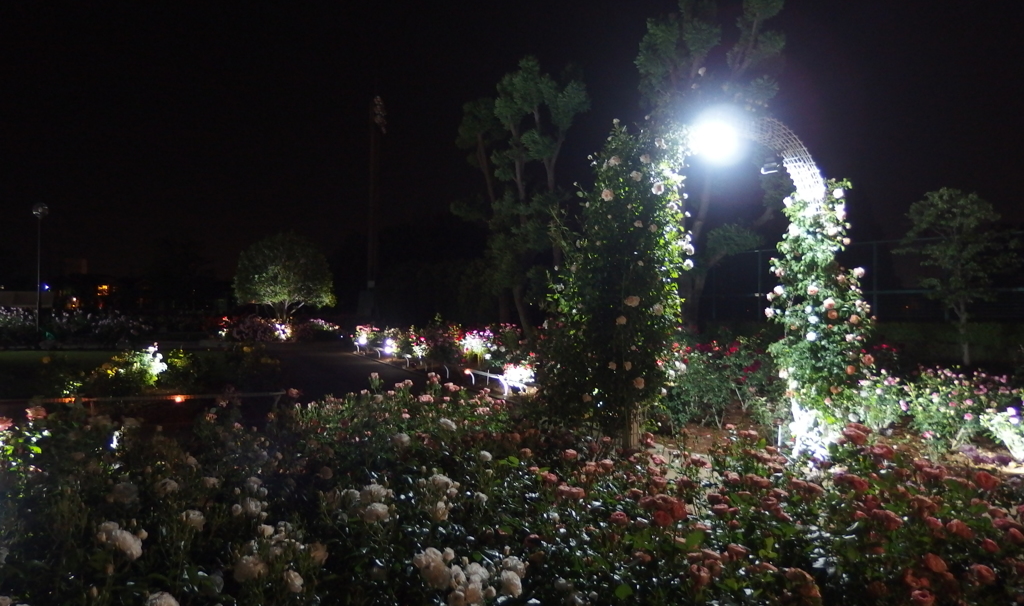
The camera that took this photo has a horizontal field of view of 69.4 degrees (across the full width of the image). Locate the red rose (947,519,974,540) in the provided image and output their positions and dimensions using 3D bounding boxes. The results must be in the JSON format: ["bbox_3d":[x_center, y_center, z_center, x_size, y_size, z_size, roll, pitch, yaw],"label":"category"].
[{"bbox_3d":[1.517,0.766,2.500,0.095,0.069,0.090,1,0,31],"label":"red rose"}]

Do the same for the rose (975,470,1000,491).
[{"bbox_3d":[1.929,0.720,3.000,0.105,0.075,0.100,1,0,33],"label":"rose"}]

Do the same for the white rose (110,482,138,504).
[{"bbox_3d":[-1.351,0.665,2.580,0.092,0.077,0.088,1,-1,-28],"label":"white rose"}]

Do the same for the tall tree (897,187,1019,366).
[{"bbox_3d":[10.135,-0.602,16.800,2.795,4.045,2.800,0,-1,0],"label":"tall tree"}]

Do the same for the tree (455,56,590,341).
[{"bbox_3d":[0.284,-2.692,20.000,3.679,7.954,3.700,0,-1,0],"label":"tree"}]

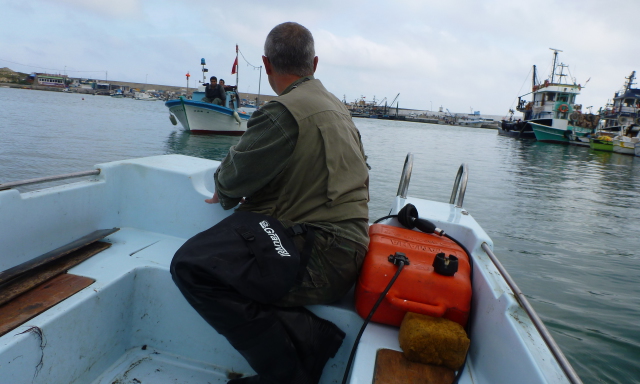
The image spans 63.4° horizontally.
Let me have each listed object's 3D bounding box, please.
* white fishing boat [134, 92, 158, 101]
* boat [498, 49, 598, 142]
[{"bbox_3d":[-39.536,-21.887,117.981,5.700,2.100,2.100,7,9,12],"label":"white fishing boat"},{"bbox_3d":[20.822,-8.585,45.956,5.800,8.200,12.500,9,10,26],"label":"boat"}]

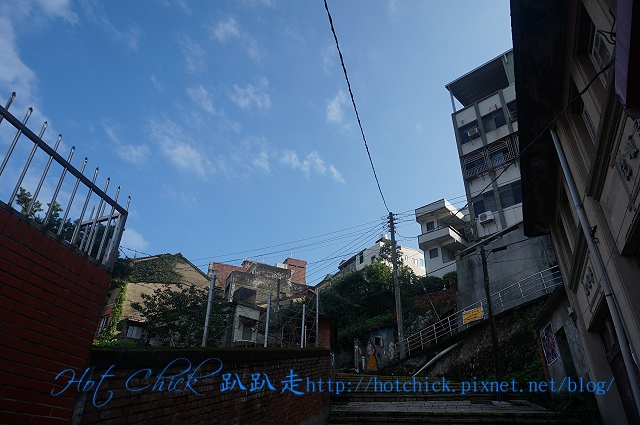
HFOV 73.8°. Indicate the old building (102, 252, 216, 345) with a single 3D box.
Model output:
[{"bbox_3d":[-12.086,7.895,32.337,6.600,8.000,8.000,20,-34,-31],"label":"old building"}]

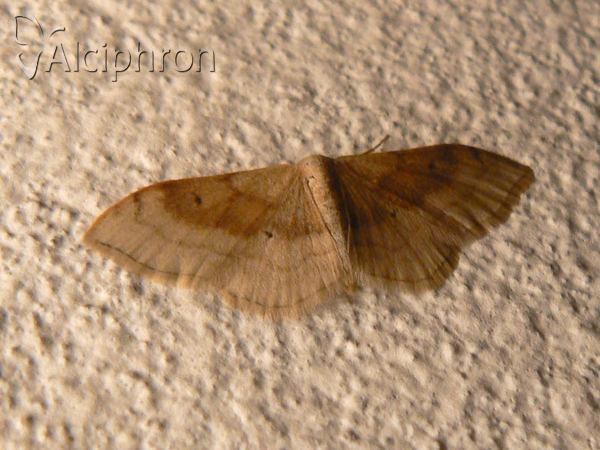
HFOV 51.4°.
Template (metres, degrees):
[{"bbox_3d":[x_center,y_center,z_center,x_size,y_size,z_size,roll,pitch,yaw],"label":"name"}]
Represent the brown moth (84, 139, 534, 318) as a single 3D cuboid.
[{"bbox_3d":[0.002,-0.001,0.037,0.029,0.011,0.003,-8,-26,-13],"label":"brown moth"}]

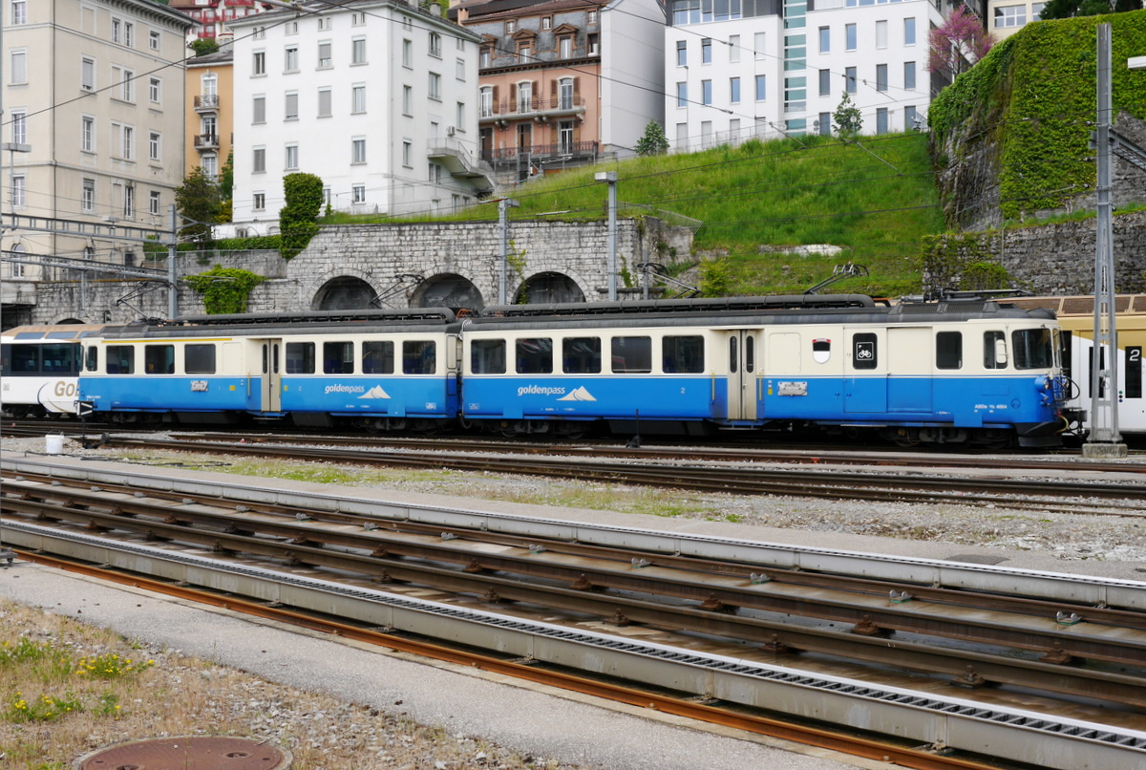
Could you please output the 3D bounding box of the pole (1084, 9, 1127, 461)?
[{"bbox_3d":[11.400,-3.110,31.200,0.820,9.300,0.800,0,0,31],"label":"pole"}]

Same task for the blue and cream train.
[{"bbox_3d":[-2.850,-0.400,42.600,34.000,3.750,2.700,0,0,31],"label":"blue and cream train"}]

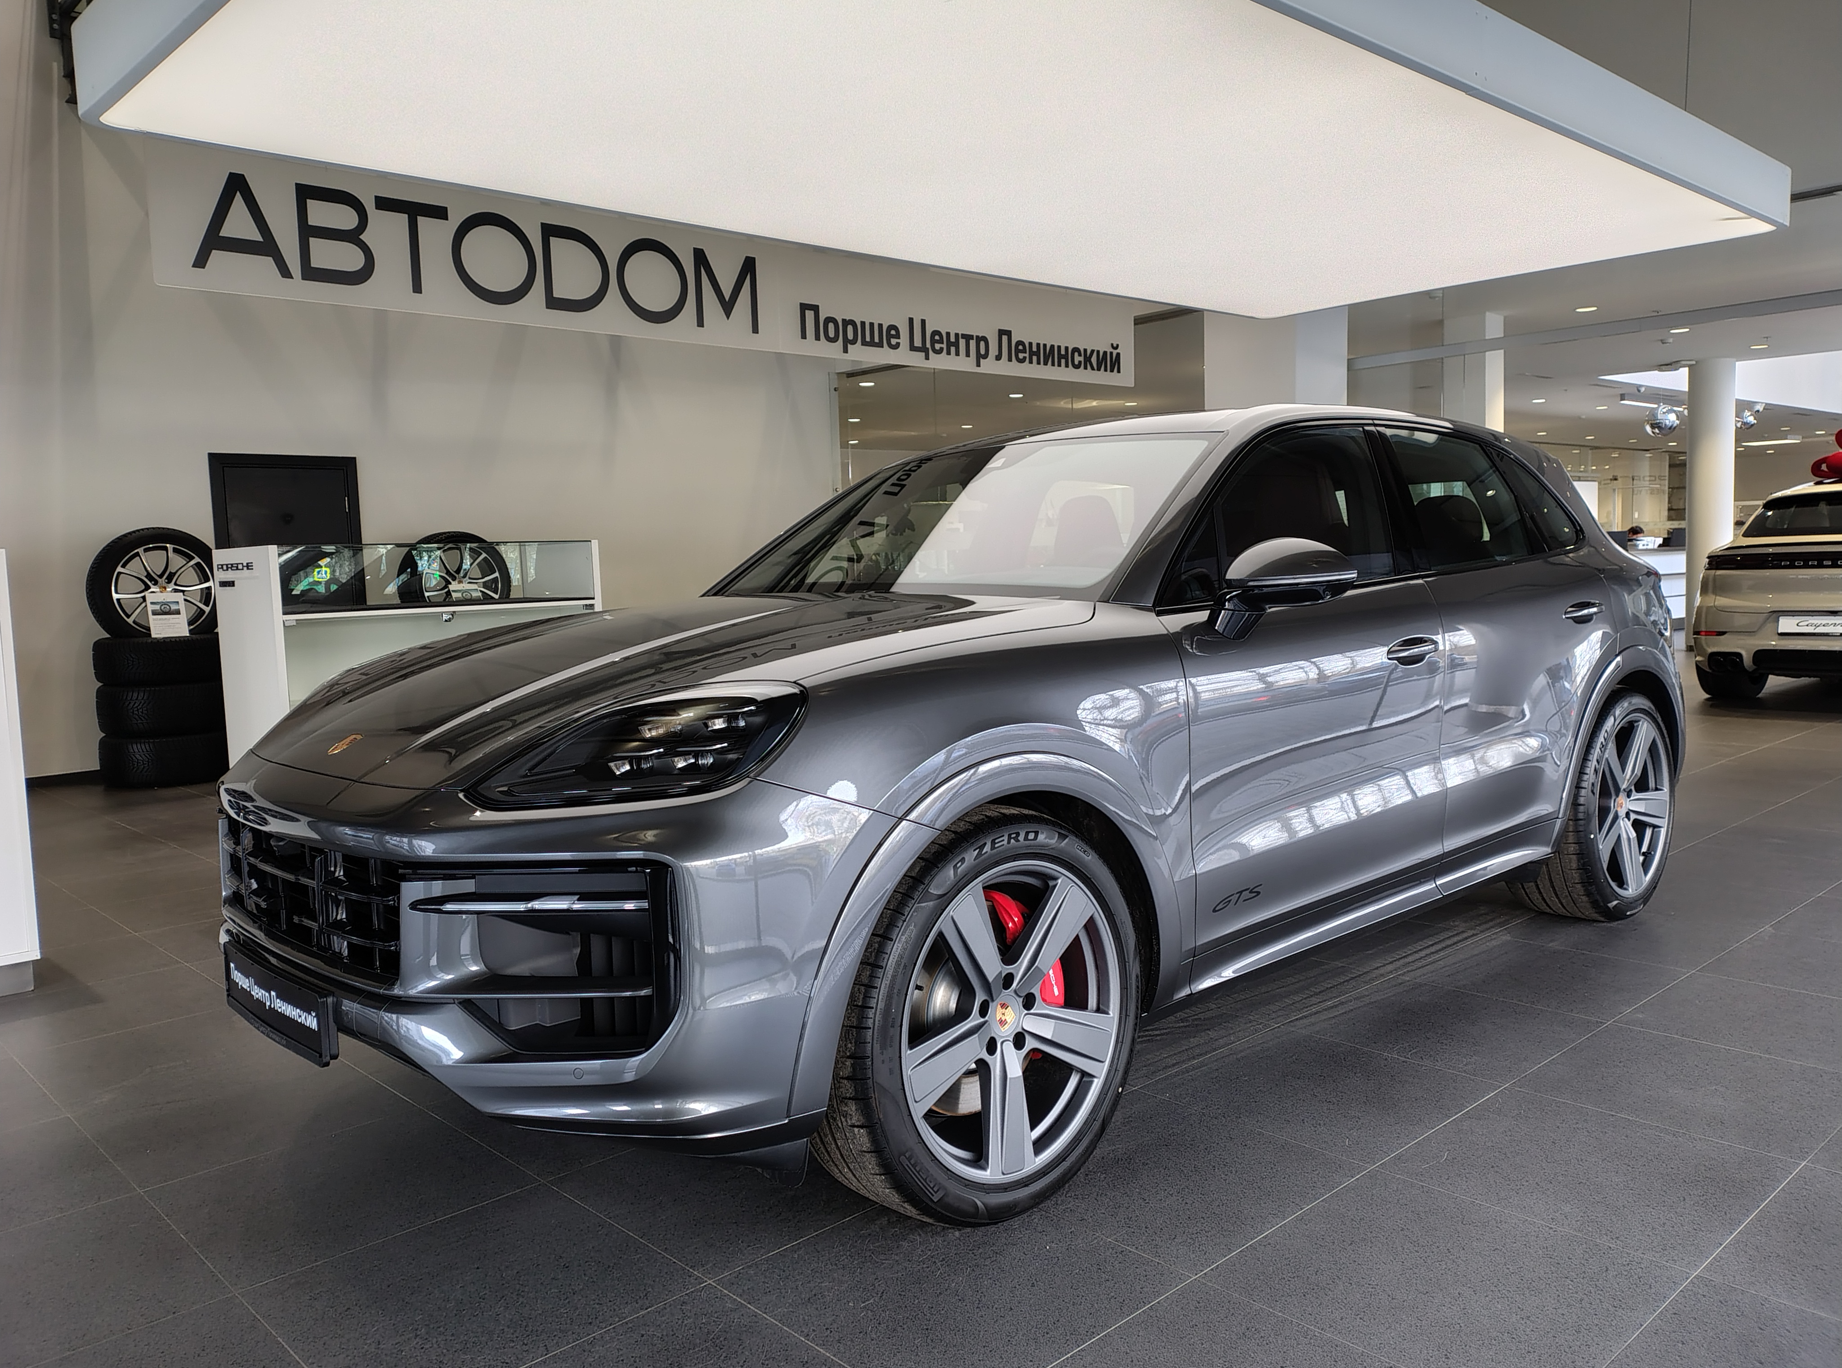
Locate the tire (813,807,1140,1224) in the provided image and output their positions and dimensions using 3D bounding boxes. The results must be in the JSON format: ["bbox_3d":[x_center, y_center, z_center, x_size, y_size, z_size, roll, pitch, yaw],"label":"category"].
[{"bbox_3d":[0.098,0.642,2.651,0.785,0.785,0.290,-7,7,-43],"label":"tire"}]

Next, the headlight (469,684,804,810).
[{"bbox_3d":[-0.493,0.119,2.318,0.420,0.215,0.460,-7,7,-43],"label":"headlight"}]

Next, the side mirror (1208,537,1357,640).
[{"bbox_3d":[0.840,-0.223,3.088,0.210,0.225,0.260,-7,7,-43],"label":"side mirror"}]

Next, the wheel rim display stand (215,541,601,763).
[{"bbox_3d":[-3.067,-0.117,8.204,1.930,1.440,0.930,-7,7,-43],"label":"wheel rim display stand"}]

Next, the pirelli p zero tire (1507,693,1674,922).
[{"bbox_3d":[2.287,0.394,4.552,0.780,0.780,0.315,-7,7,-43],"label":"pirelli p zero tire"}]

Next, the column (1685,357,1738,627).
[{"bbox_3d":[8.569,-1.936,14.393,0.440,3.050,0.440,-7,7,-43],"label":"column"}]

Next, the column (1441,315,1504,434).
[{"bbox_3d":[4.703,-1.505,11.307,0.370,3.050,0.370,-7,7,-43],"label":"column"}]

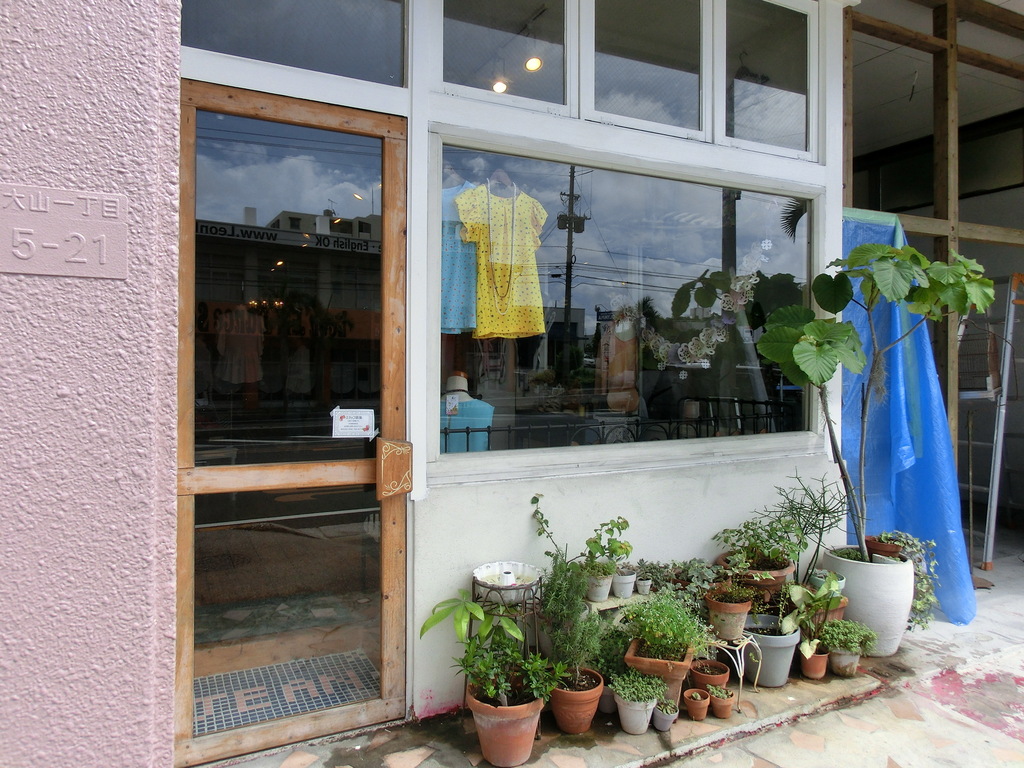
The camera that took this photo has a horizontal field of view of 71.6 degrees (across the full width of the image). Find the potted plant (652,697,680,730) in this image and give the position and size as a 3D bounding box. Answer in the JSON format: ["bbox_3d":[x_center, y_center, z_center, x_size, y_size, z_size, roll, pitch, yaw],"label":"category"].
[{"bbox_3d":[0.541,1.160,2.505,0.097,0.099,0.094,0,0,0],"label":"potted plant"}]

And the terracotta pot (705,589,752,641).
[{"bbox_3d":[0.875,0.938,2.862,0.185,0.175,0.185,0,0,0],"label":"terracotta pot"}]

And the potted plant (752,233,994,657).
[{"bbox_3d":[1.532,0.295,3.010,1.000,1.747,0.747,0,1,-26],"label":"potted plant"}]

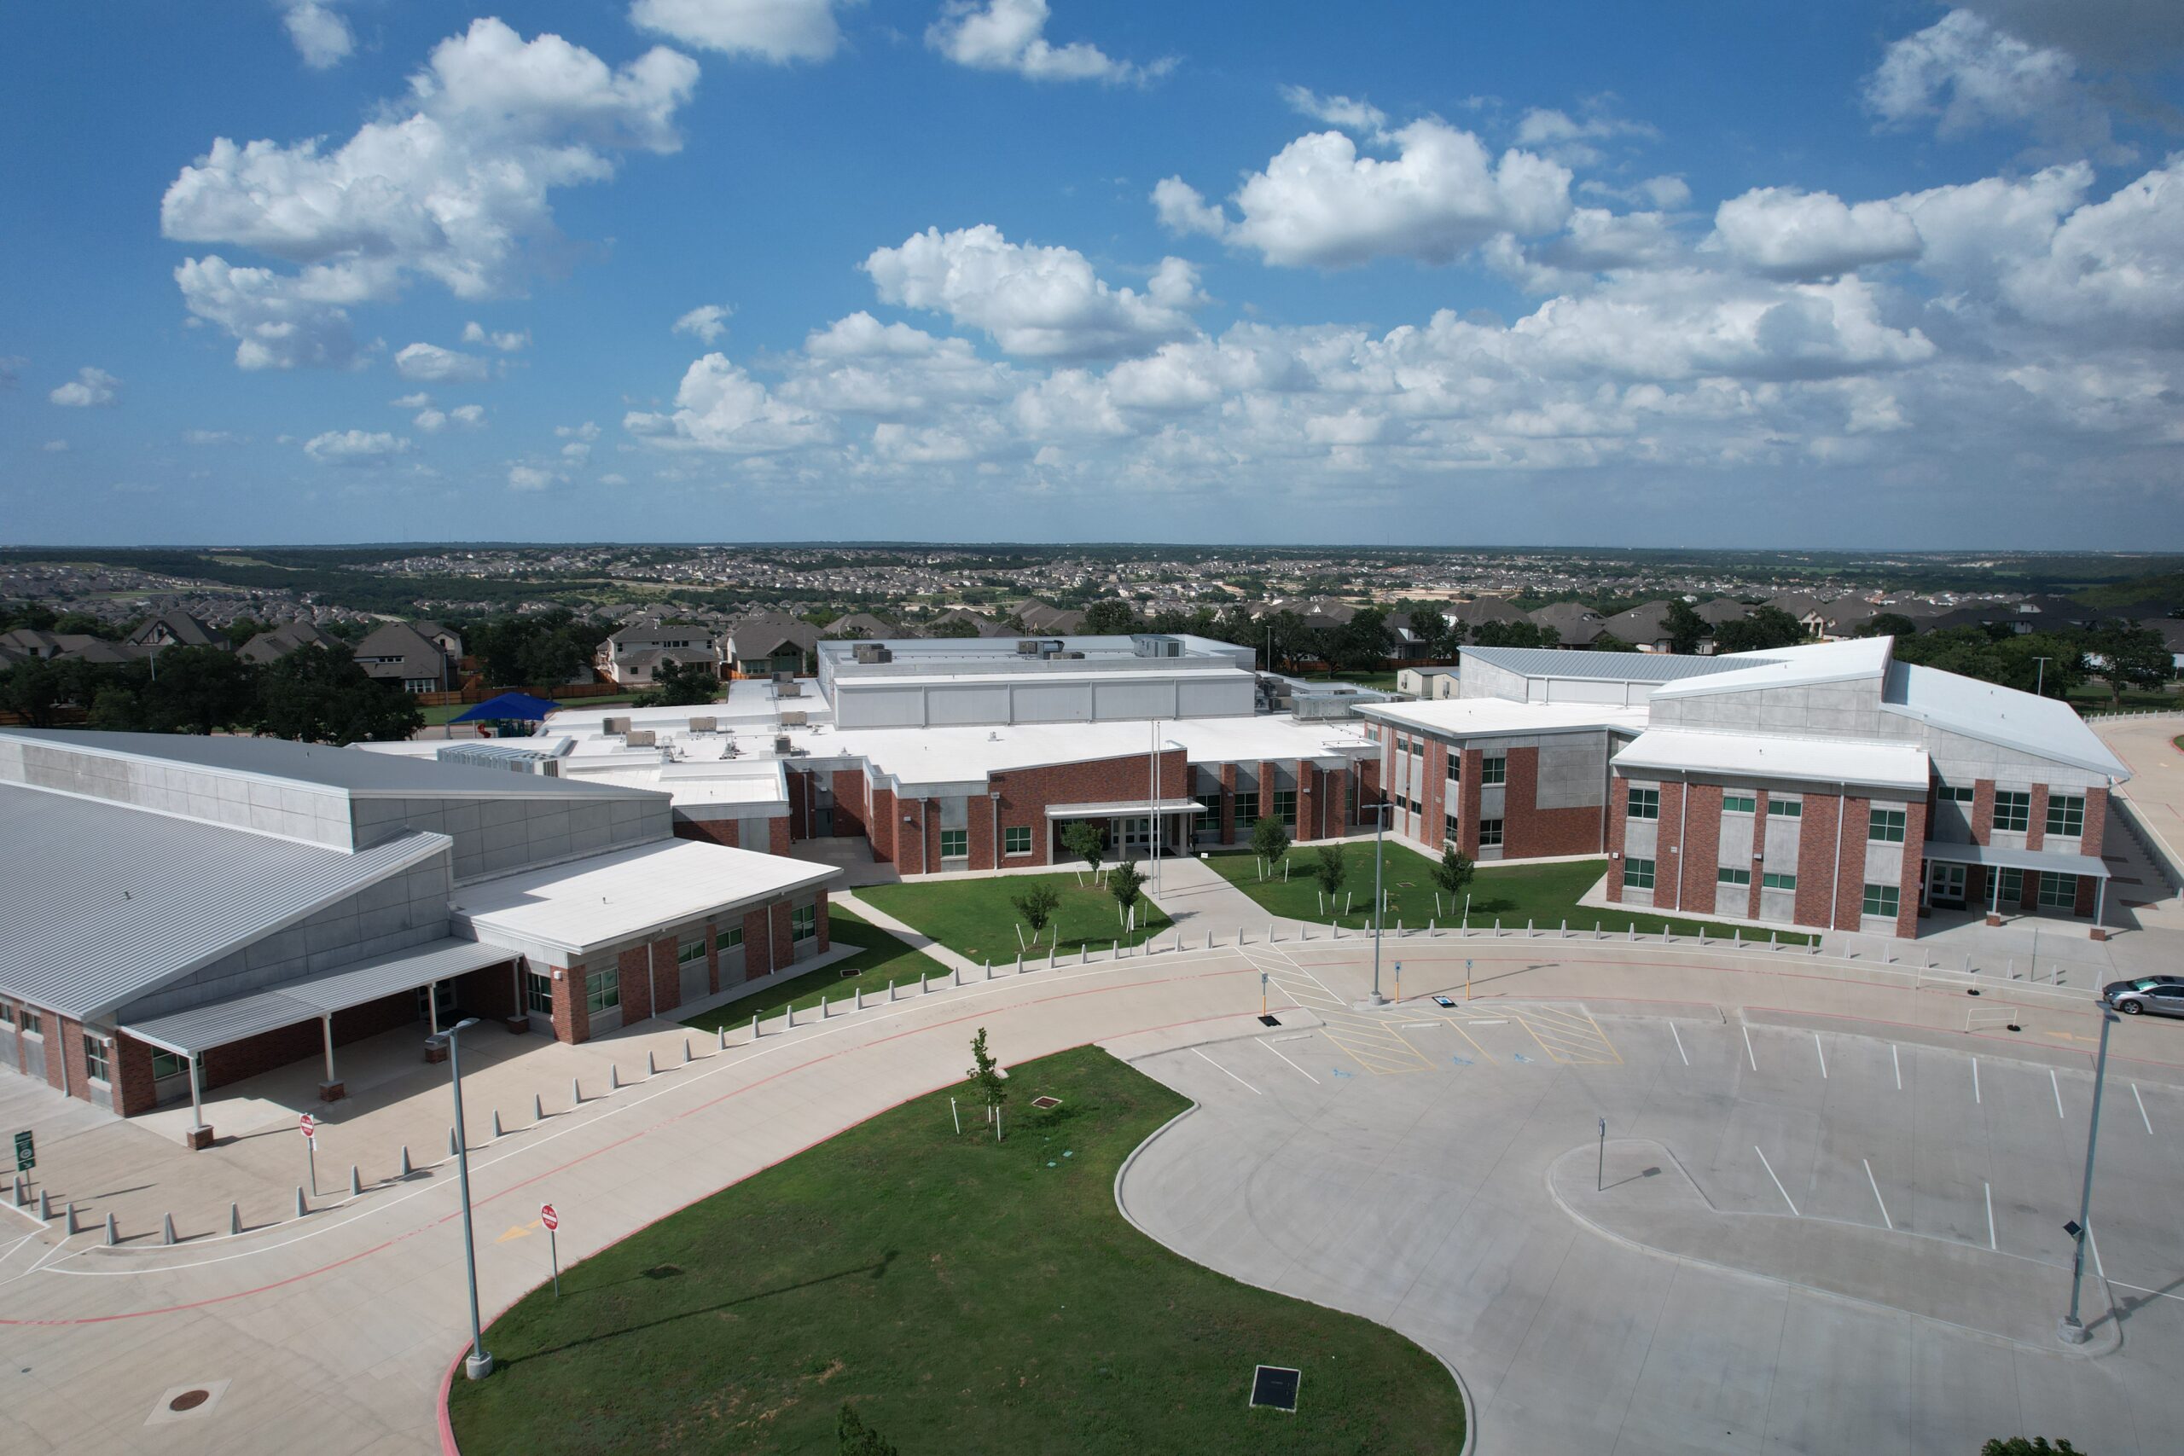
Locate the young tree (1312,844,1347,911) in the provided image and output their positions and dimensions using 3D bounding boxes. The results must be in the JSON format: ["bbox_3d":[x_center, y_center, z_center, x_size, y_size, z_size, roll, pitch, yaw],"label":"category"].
[{"bbox_3d":[14.544,9.165,81.553,2.294,4.357,2.248,0,8,0],"label":"young tree"}]

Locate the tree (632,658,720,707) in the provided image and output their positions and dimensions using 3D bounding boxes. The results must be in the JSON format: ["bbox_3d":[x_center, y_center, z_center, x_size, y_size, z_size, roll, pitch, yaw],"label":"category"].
[{"bbox_3d":[-51.000,-4.300,164.000,10.300,8.400,9.500,0,8,0],"label":"tree"}]

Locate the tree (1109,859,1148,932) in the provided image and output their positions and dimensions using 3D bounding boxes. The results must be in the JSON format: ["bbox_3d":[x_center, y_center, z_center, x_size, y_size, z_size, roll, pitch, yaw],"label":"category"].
[{"bbox_3d":[2.055,9.634,77.480,2.237,4.325,2.237,0,8,2],"label":"tree"}]

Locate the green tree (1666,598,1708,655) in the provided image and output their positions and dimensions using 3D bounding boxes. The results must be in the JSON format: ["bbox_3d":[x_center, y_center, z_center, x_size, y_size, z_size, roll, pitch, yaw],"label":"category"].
[{"bbox_3d":[110.850,-17.680,249.160,8.200,12.000,8.000,0,8,0],"label":"green tree"}]

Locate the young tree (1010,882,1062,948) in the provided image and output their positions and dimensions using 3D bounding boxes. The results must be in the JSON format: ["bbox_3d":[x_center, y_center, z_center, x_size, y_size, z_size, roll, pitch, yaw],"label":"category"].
[{"bbox_3d":[-3.112,10.429,74.332,2.813,3.668,2.813,-1,8,-2],"label":"young tree"}]

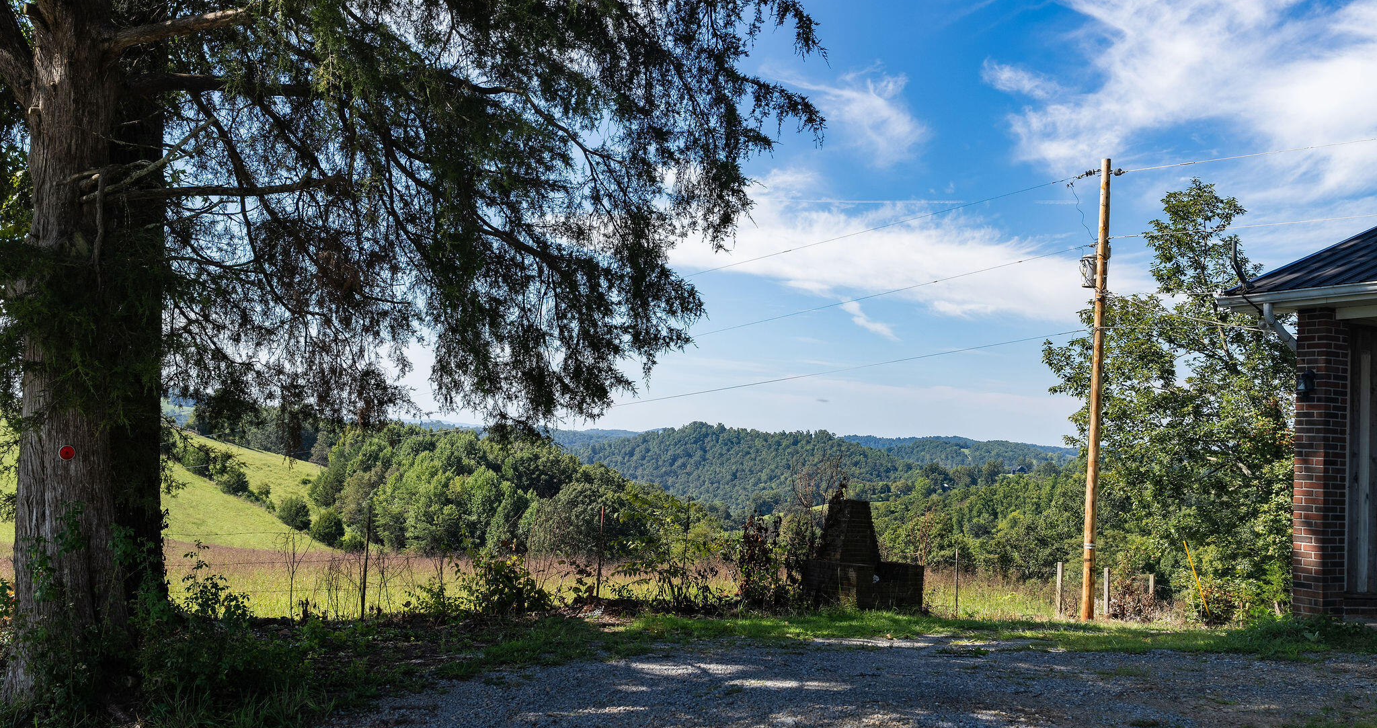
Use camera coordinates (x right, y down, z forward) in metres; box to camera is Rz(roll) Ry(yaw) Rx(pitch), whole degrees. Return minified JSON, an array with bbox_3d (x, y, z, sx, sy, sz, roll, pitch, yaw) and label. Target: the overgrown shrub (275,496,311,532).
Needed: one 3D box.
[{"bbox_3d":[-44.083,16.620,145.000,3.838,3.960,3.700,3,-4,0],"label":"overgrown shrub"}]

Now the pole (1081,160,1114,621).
[{"bbox_3d":[7.755,0.491,24.700,0.270,8.831,0.270,3,-4,0],"label":"pole"}]

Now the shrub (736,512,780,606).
[{"bbox_3d":[0.977,2.764,18.300,0.606,1.348,0.620,3,-4,0],"label":"shrub"}]

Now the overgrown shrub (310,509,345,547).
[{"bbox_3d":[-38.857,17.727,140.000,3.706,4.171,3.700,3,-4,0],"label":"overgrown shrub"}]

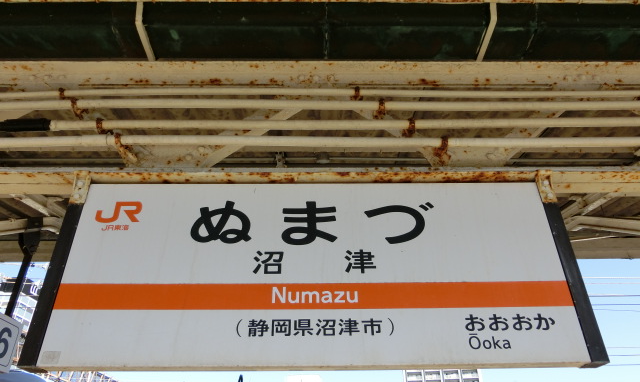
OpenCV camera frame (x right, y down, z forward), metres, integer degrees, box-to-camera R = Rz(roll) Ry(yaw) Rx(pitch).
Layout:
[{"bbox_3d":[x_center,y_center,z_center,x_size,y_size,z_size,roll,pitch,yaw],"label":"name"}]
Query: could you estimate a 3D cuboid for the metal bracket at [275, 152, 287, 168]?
[{"bbox_3d":[-0.363,-0.289,4.245,0.095,0.140,0.070,0,-31,0],"label":"metal bracket"}]

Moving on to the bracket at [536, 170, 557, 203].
[{"bbox_3d":[1.155,-0.023,2.355,0.070,0.175,0.040,0,-31,0],"label":"bracket"}]

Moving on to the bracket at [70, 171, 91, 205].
[{"bbox_3d":[-1.218,-0.018,2.352,0.070,0.175,0.040,0,-31,0],"label":"bracket"}]

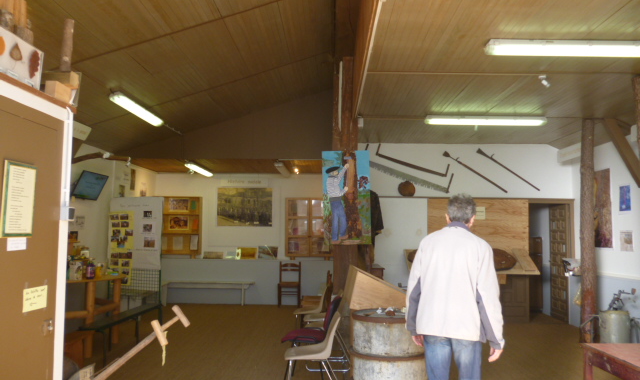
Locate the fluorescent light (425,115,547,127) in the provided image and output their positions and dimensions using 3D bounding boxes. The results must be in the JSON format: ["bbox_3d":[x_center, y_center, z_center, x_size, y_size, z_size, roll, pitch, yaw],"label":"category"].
[{"bbox_3d":[2.072,-0.858,6.458,1.480,0.100,0.150,0,-4,2],"label":"fluorescent light"}]

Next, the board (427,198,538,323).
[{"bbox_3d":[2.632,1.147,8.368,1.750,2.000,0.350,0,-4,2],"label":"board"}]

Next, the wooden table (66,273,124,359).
[{"bbox_3d":[-2.961,1.550,6.507,0.750,0.900,1.100,0,-4,2],"label":"wooden table"}]

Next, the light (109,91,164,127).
[{"bbox_3d":[-2.126,-0.913,6.108,0.150,0.100,1.450,0,-4,2],"label":"light"}]

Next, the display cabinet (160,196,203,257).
[{"bbox_3d":[-2.793,0.740,10.143,0.930,1.200,0.260,0,-4,2],"label":"display cabinet"}]

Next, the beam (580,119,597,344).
[{"bbox_3d":[3.314,0.586,6.378,0.175,2.920,0.175,-1,-4,28],"label":"beam"}]

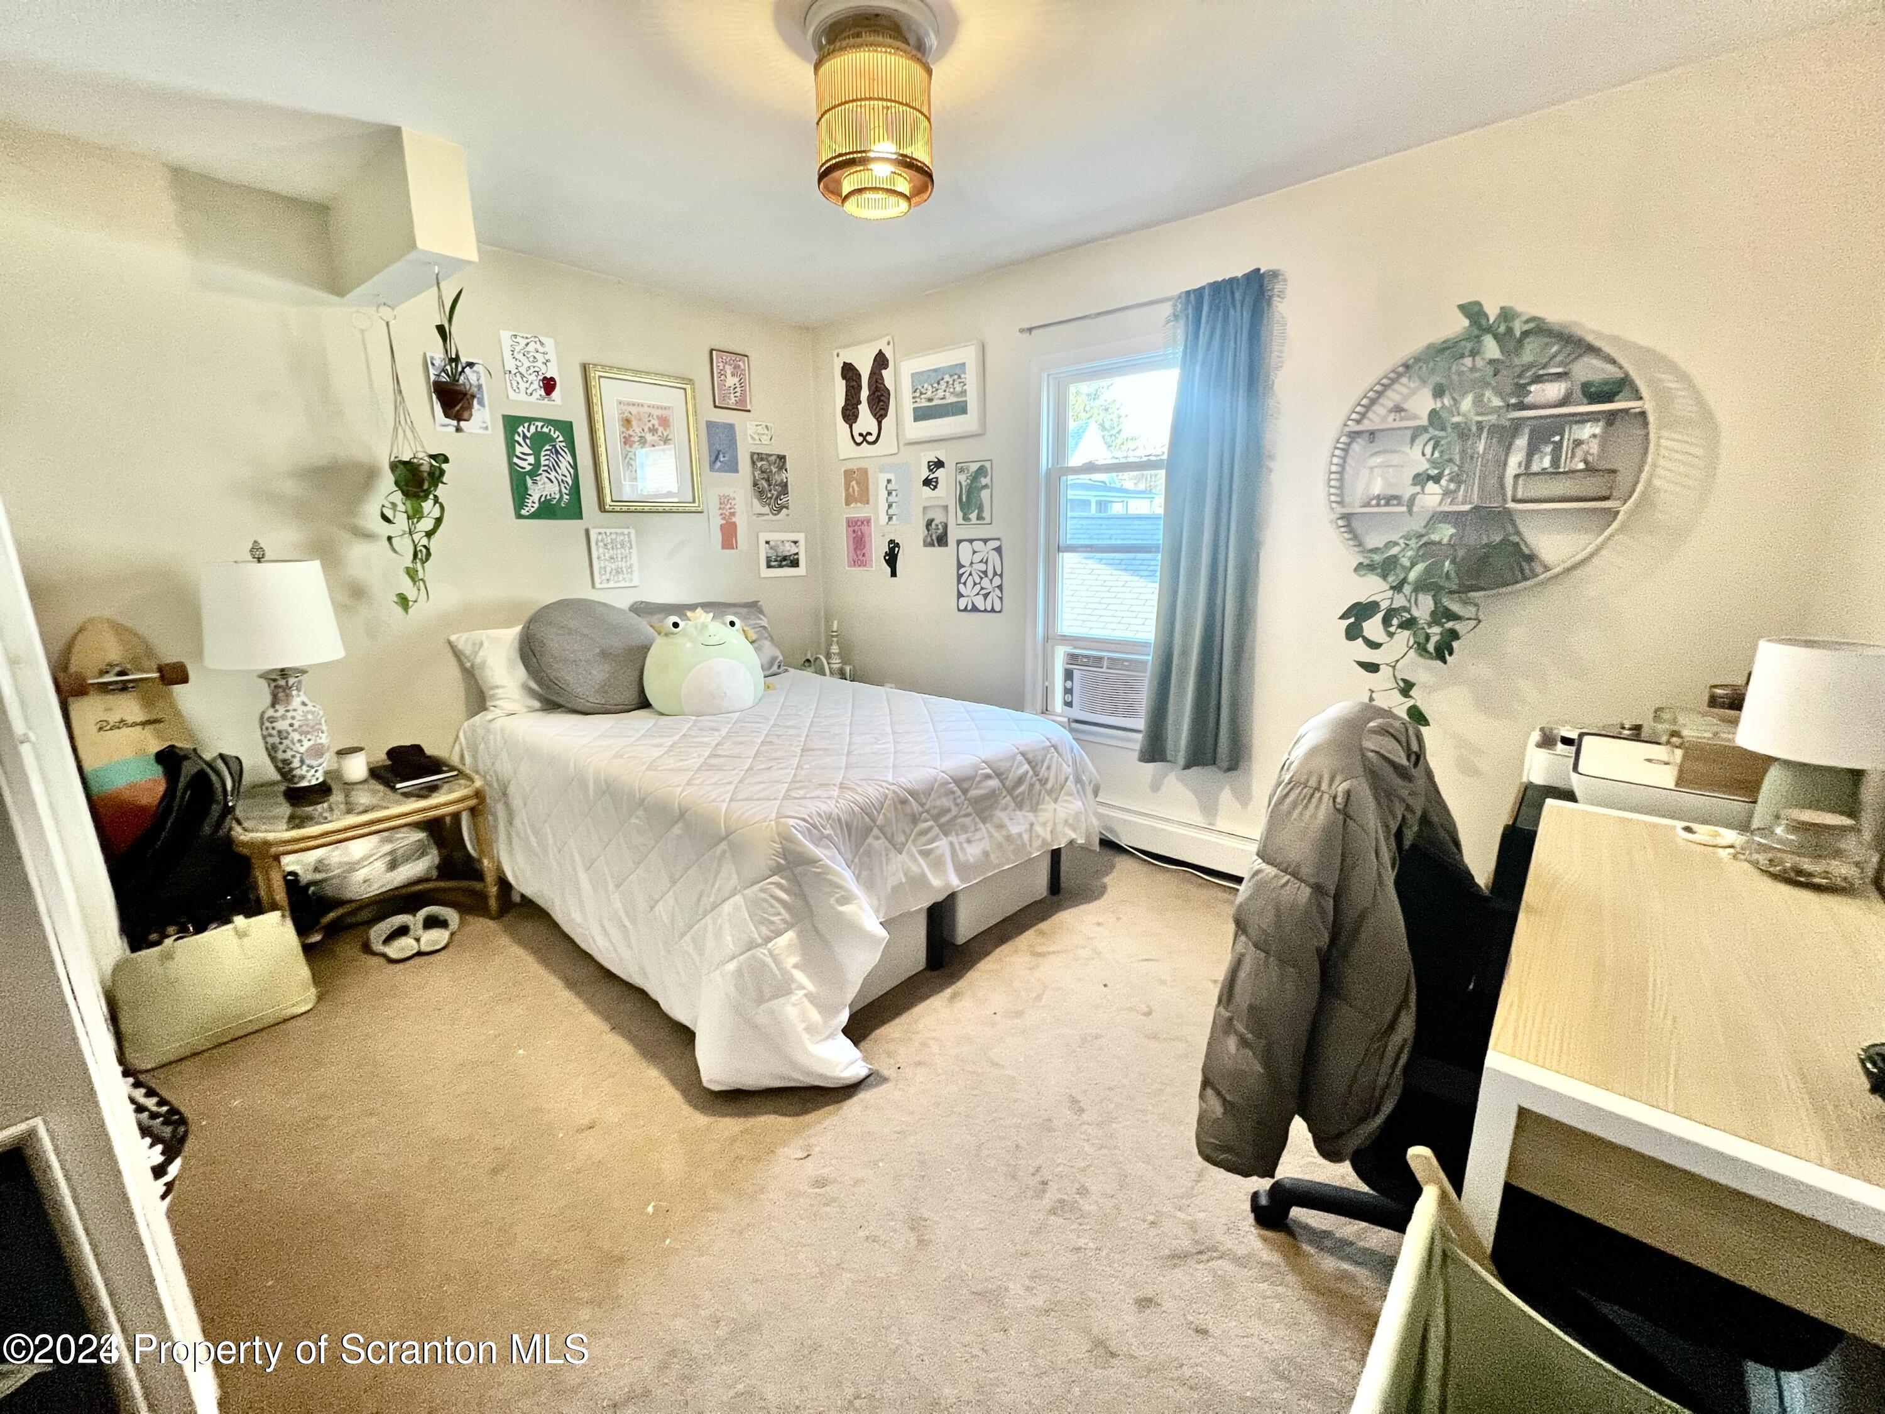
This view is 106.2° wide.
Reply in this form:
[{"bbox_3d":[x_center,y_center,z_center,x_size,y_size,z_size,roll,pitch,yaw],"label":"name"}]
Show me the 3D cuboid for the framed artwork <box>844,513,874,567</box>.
[{"bbox_3d":[-0.451,-0.894,3.873,0.201,0.285,0.010,9,16,38],"label":"framed artwork"}]

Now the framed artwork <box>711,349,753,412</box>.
[{"bbox_3d":[-1.046,-1.609,3.511,0.020,0.260,0.212,11,18,39],"label":"framed artwork"}]

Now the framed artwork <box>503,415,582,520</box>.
[{"bbox_3d":[-1.669,-0.994,2.971,0.015,0.402,0.268,10,17,41],"label":"framed artwork"}]

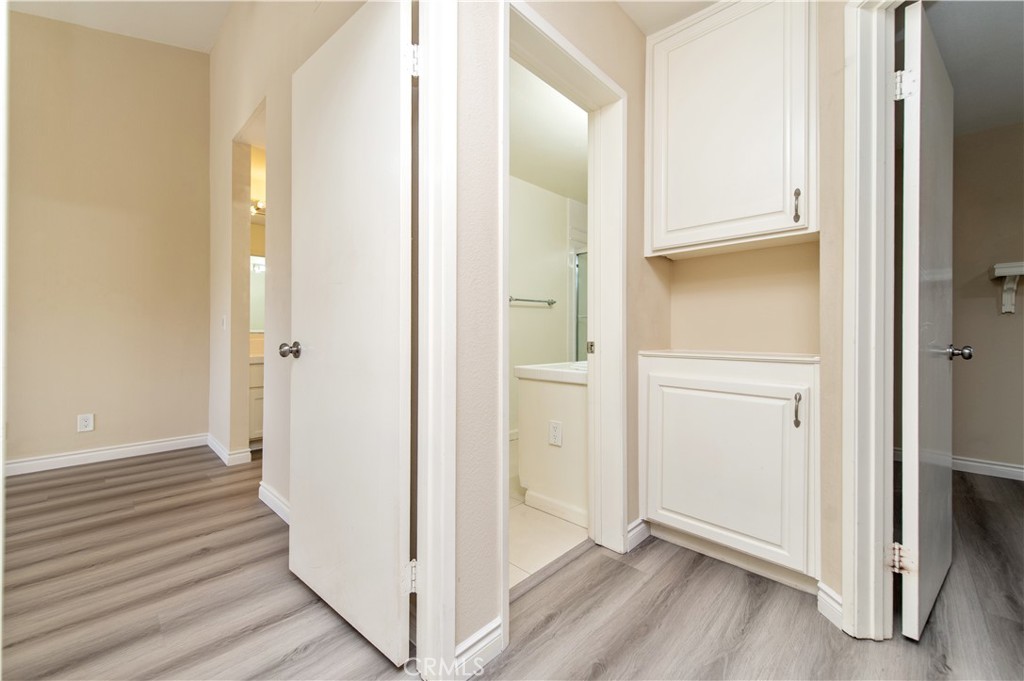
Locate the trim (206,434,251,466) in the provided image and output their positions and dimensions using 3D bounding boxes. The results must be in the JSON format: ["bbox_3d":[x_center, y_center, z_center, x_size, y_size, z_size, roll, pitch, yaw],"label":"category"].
[{"bbox_3d":[-2.412,0.907,3.372,0.866,0.100,0.150,0,0,44],"label":"trim"}]

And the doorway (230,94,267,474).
[{"bbox_3d":[-1.773,-0.255,2.744,0.900,2.427,0.139,0,0,44],"label":"doorway"}]

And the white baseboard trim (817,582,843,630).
[{"bbox_3d":[1.110,0.923,1.380,0.015,0.095,0.100,0,0,-1],"label":"white baseboard trim"}]

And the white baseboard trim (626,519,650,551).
[{"bbox_3d":[0.607,0.921,1.904,0.015,0.095,0.217,0,0,44],"label":"white baseboard trim"}]

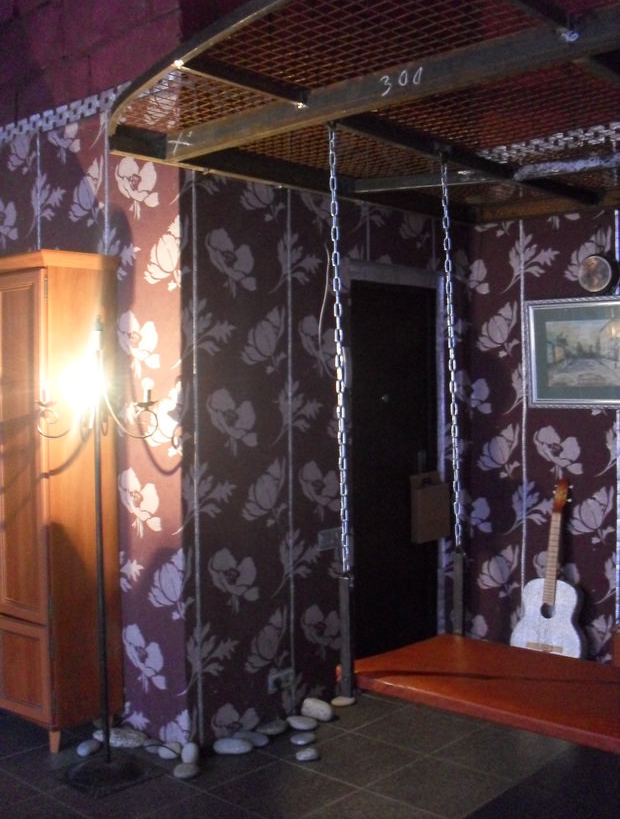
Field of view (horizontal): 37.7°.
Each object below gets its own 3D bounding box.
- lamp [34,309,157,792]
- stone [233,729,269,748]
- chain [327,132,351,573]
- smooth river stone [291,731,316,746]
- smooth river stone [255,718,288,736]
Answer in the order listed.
[{"bbox_3d":[-0.777,0.516,3.380,0.455,1.720,0.450,0,2,0],"label":"lamp"},{"bbox_3d":[-0.240,1.340,3.687,0.160,0.045,0.091,0,2,27],"label":"stone"},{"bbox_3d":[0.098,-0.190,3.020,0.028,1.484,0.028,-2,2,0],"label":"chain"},{"bbox_3d":[-0.027,1.342,3.692,0.110,0.038,0.069,-1,2,-31],"label":"smooth river stone"},{"bbox_3d":[-0.162,1.335,3.810,0.157,0.048,0.090,-2,2,-42],"label":"smooth river stone"}]

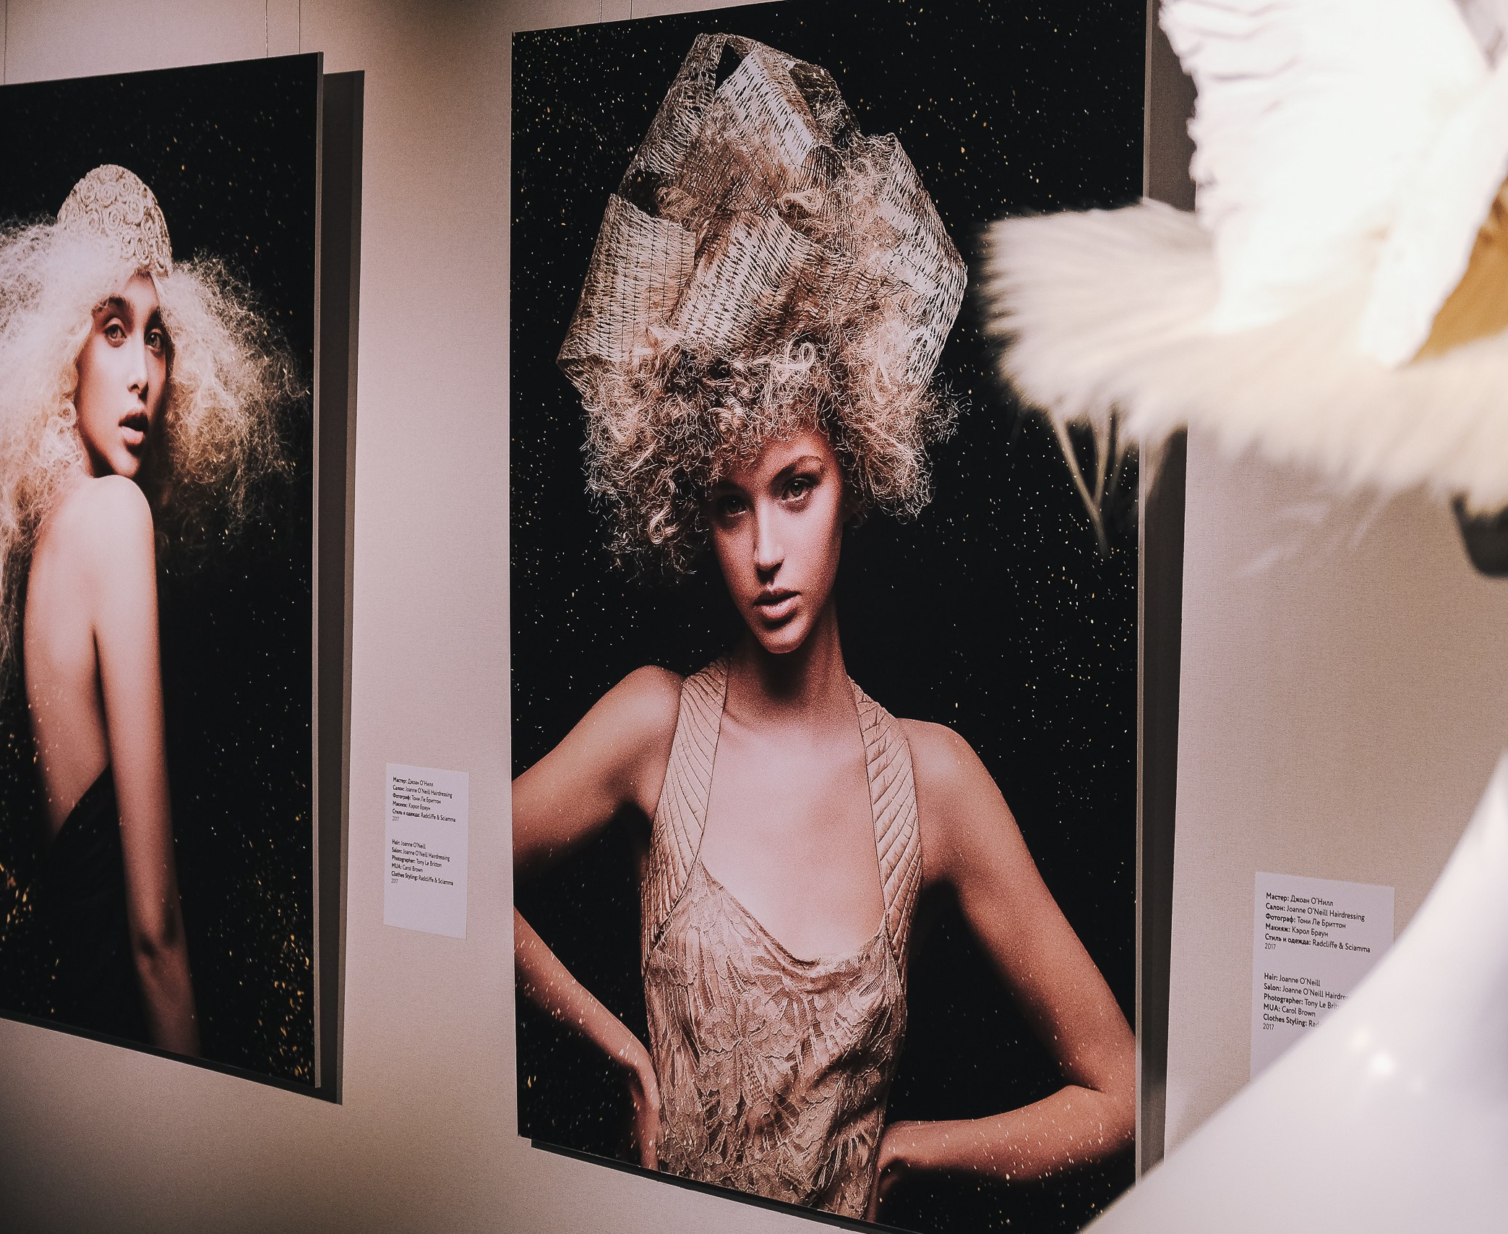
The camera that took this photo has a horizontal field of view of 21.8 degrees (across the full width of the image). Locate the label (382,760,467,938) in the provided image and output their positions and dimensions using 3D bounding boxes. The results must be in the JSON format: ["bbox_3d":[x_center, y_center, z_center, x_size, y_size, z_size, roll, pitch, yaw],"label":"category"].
[{"bbox_3d":[-0.360,0.257,4.300,0.004,0.181,0.150,-1,4,-42],"label":"label"}]

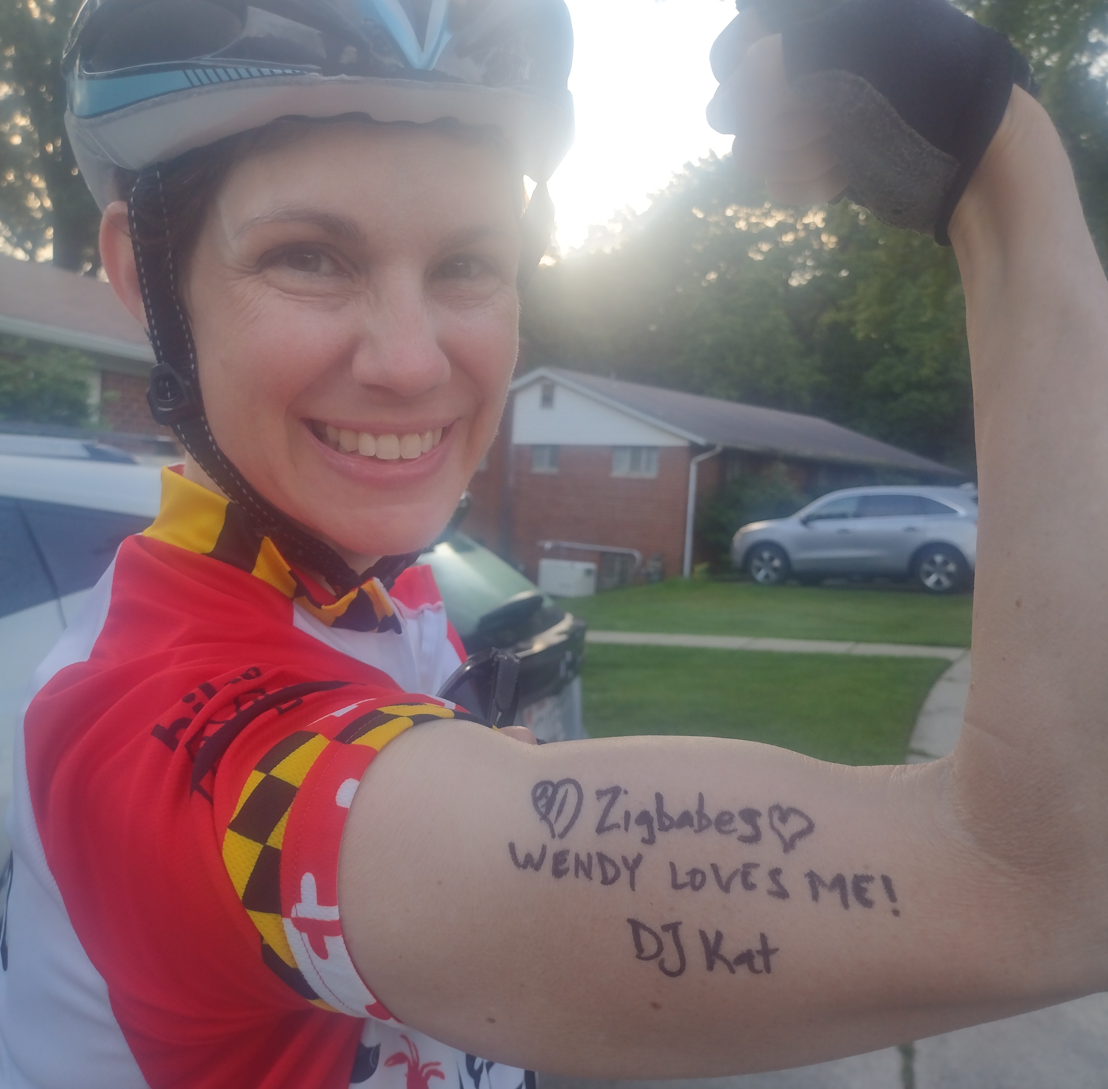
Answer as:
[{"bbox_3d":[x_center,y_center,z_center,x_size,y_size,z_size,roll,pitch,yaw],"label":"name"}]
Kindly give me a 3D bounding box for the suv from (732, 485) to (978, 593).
[{"bbox_3d":[5.360,-0.100,18.800,4.930,1.710,1.960,2,2,33],"label":"suv"}]

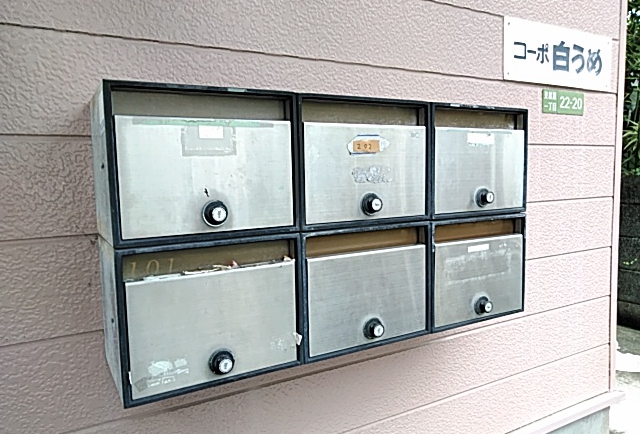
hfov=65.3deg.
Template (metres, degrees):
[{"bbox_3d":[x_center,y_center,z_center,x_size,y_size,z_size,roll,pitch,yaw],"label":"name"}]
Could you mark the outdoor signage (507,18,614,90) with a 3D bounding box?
[{"bbox_3d":[0.646,-0.422,1.314,0.458,0.149,0.015,-4,6,-30],"label":"outdoor signage"}]

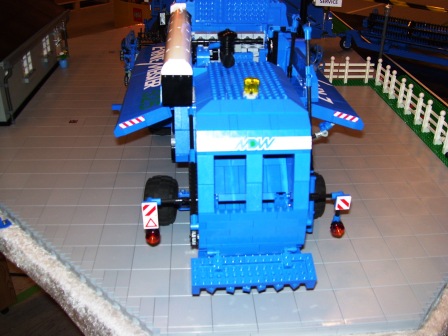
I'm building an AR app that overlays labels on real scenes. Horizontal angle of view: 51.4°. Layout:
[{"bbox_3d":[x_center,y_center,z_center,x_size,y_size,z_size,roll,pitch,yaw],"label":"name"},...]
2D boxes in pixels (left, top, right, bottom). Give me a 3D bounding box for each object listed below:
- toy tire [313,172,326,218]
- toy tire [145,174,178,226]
[{"bbox_3d":[0.119,0.039,0.657,0.040,0.069,0.069,1,29,0],"label":"toy tire"},{"bbox_3d":[-0.086,0.044,0.641,0.040,0.069,0.069,2,29,2],"label":"toy tire"}]

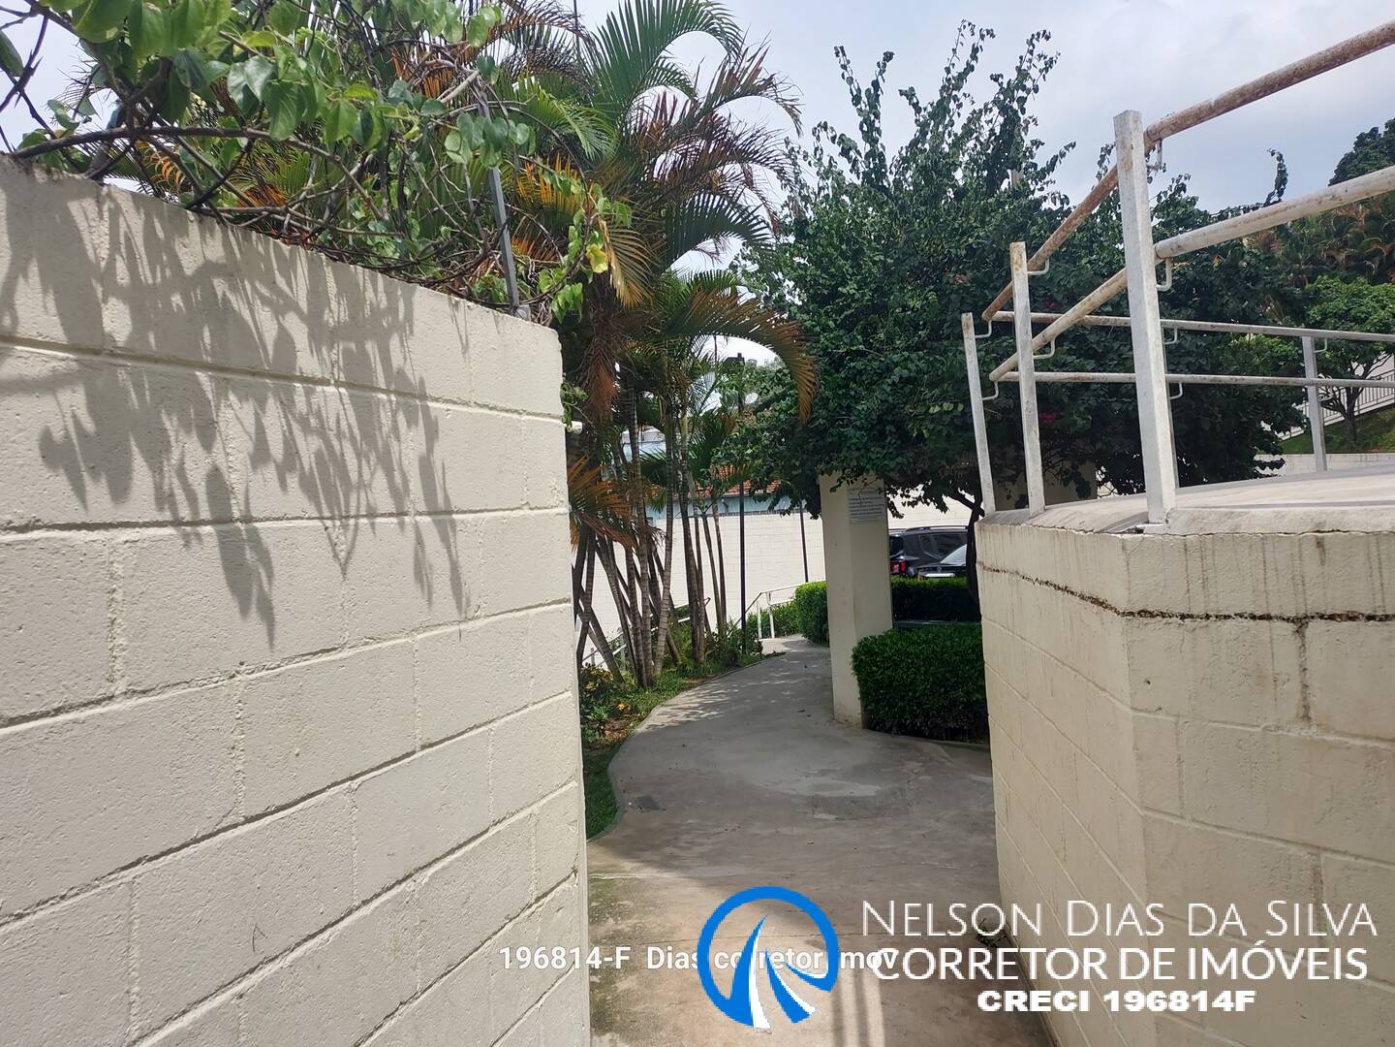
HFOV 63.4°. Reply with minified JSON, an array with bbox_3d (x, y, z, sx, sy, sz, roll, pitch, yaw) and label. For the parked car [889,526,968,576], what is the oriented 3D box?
[{"bbox_3d":[5.200,0.880,23.200,4.300,1.670,1.800,-3,1,-33],"label":"parked car"}]

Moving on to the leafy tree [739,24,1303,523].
[{"bbox_3d":[2.950,-1.500,10.200,5.000,5.700,4.500,-3,1,0],"label":"leafy tree"}]

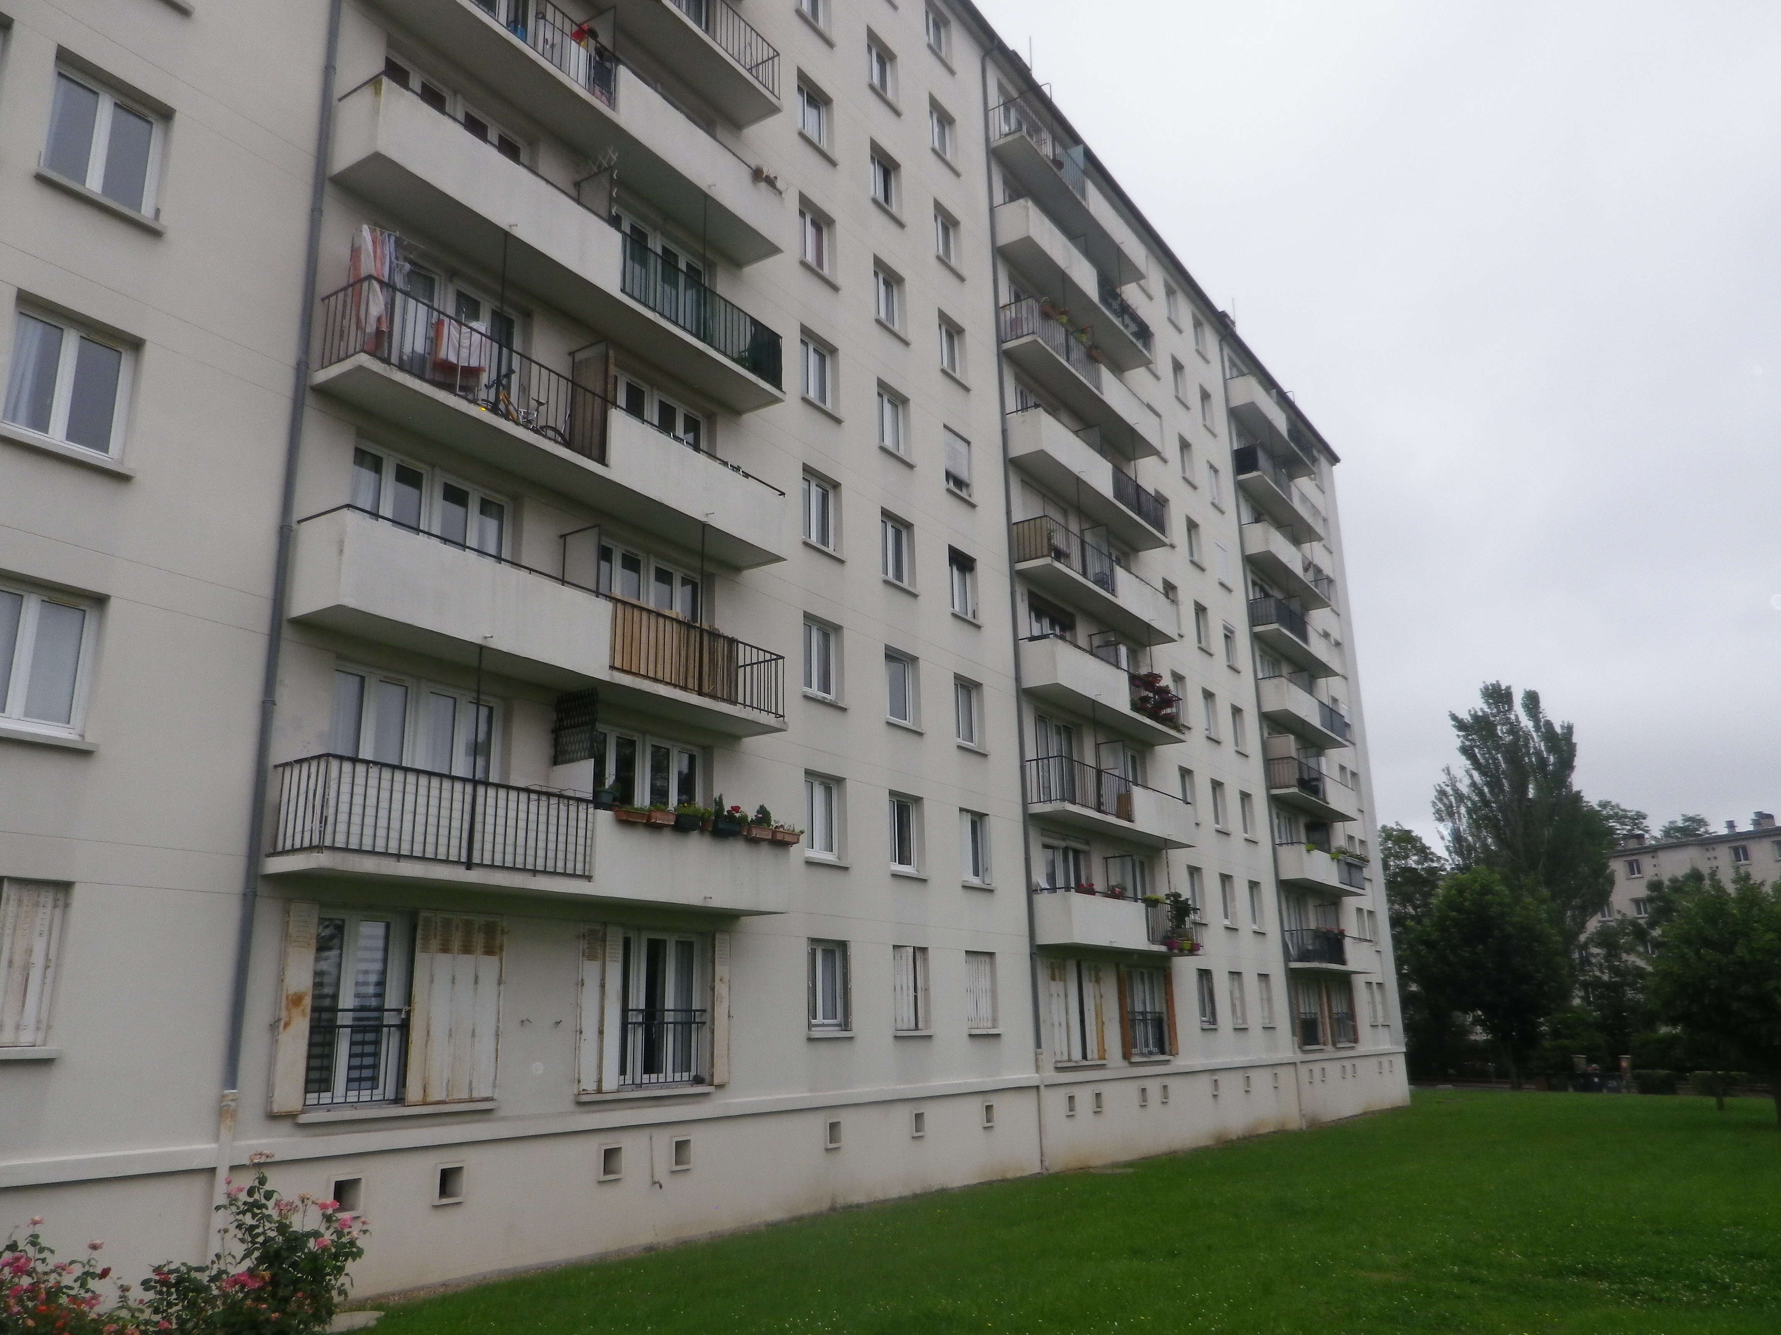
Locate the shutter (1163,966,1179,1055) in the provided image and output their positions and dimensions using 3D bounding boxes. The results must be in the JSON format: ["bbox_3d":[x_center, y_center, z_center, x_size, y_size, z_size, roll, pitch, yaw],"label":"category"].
[{"bbox_3d":[6.953,8.488,31.791,0.110,2.090,0.385,-12,-19,32],"label":"shutter"}]

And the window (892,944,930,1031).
[{"bbox_3d":[0.316,5.619,22.524,0.132,1.436,1.110,-12,-19,32],"label":"window"}]

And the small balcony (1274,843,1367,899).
[{"bbox_3d":[14.736,6.975,43.809,0.894,1.127,7.370,-12,-19,32],"label":"small balcony"}]

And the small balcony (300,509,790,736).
[{"bbox_3d":[-4.007,-0.296,16.684,0.908,1.100,7.466,-12,-19,32],"label":"small balcony"}]

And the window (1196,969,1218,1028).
[{"bbox_3d":[8.314,8.762,34.131,0.137,1.402,1.072,-12,-19,32],"label":"window"}]

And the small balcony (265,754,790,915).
[{"bbox_3d":[-3.930,2.295,15.947,0.908,1.100,7.453,-12,-19,32],"label":"small balcony"}]

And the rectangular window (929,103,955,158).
[{"bbox_3d":[1.050,-12.381,29.960,0.138,1.334,1.155,-12,-19,32],"label":"rectangular window"}]

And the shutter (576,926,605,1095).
[{"bbox_3d":[-3.845,4.383,16.483,0.051,2.082,0.425,-12,-19,32],"label":"shutter"}]

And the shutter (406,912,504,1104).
[{"bbox_3d":[-4.924,3.872,14.683,0.071,2.078,1.192,-12,-19,32],"label":"shutter"}]

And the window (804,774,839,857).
[{"bbox_3d":[-1.248,2.489,21.409,0.138,1.334,1.141,-12,-19,32],"label":"window"}]

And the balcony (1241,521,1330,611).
[{"bbox_3d":[14.538,-3.612,46.937,0.872,1.120,7.392,-12,-19,32],"label":"balcony"}]

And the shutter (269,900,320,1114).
[{"bbox_3d":[-6.031,3.429,13.031,0.102,2.088,0.316,-12,-19,32],"label":"shutter"}]

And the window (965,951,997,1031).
[{"bbox_3d":[1.685,6.269,24.895,0.162,1.425,1.163,-12,-19,32],"label":"window"}]

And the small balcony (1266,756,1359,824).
[{"bbox_3d":[14.745,4.318,44.672,0.872,1.120,7.392,-12,-19,32],"label":"small balcony"}]

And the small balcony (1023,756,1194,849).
[{"bbox_3d":[5.451,3.366,30.770,0.890,1.152,7.693,-12,-19,32],"label":"small balcony"}]

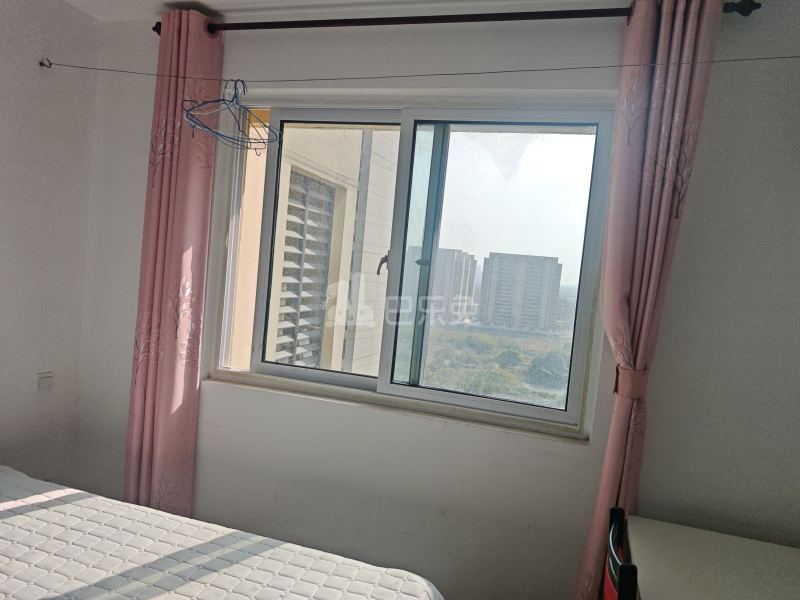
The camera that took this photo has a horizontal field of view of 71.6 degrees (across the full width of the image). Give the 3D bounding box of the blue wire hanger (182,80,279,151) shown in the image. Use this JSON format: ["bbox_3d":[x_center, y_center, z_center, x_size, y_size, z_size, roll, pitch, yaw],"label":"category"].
[{"bbox_3d":[-0.649,-0.756,2.189,0.110,0.225,0.430,7,3,31],"label":"blue wire hanger"}]

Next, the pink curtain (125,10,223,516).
[{"bbox_3d":[-0.999,-0.006,2.437,0.290,2.460,0.130,6,4,16],"label":"pink curtain"}]

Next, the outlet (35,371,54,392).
[{"bbox_3d":[-1.626,0.374,2.549,0.013,0.092,0.092,6,4,16],"label":"outlet"}]

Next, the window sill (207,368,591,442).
[{"bbox_3d":[-0.078,0.424,2.341,1.666,0.045,0.130,6,4,16],"label":"window sill"}]

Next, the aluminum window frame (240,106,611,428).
[{"bbox_3d":[0.007,-0.200,2.498,1.652,1.282,0.090,6,3,15],"label":"aluminum window frame"}]

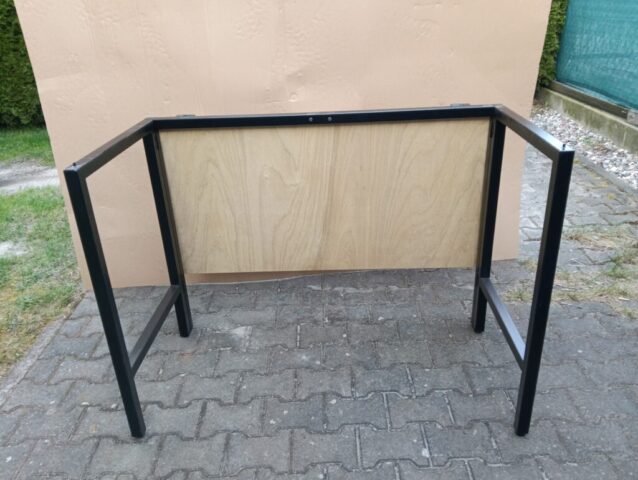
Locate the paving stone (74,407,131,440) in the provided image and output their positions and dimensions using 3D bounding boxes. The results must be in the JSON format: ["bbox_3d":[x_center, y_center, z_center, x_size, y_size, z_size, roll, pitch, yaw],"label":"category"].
[{"bbox_3d":[-0.679,0.620,1.630,0.198,0.060,0.160,-3,26,1],"label":"paving stone"}]

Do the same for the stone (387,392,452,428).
[{"bbox_3d":[0.320,0.575,1.618,0.198,0.060,0.160,-3,26,1],"label":"stone"}]

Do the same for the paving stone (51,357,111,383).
[{"bbox_3d":[-0.879,0.510,1.889,0.197,0.065,0.160,-3,25,1],"label":"paving stone"}]

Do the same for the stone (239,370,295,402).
[{"bbox_3d":[-0.180,0.538,1.749,0.197,0.065,0.160,-3,25,1],"label":"stone"}]

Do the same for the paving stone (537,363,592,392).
[{"bbox_3d":[0.818,0.492,1.737,0.198,0.060,0.160,-3,26,1],"label":"paving stone"}]

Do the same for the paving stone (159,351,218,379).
[{"bbox_3d":[-0.480,0.492,1.881,0.197,0.065,0.160,-3,25,1],"label":"paving stone"}]

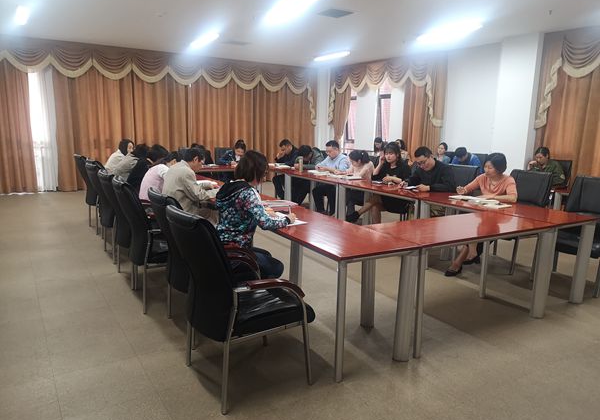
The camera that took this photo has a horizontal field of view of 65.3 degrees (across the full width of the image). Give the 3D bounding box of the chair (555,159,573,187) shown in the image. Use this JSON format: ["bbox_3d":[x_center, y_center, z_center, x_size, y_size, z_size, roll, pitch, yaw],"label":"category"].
[{"bbox_3d":[4.055,-0.312,7.874,0.720,1.030,0.600,-5,12,-31],"label":"chair"}]

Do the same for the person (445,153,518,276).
[{"bbox_3d":[1.905,0.021,4.869,0.960,1.220,0.620,-5,13,-32],"label":"person"}]

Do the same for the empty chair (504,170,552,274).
[{"bbox_3d":[2.349,0.115,5.268,0.720,1.030,0.600,-5,12,-31],"label":"empty chair"}]

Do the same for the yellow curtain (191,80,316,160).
[{"bbox_3d":[-1.099,-2.046,12.370,3.750,2.620,0.200,-5,12,-33],"label":"yellow curtain"}]

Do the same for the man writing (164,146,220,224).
[{"bbox_3d":[-0.866,0.078,4.189,0.800,1.240,0.520,-5,12,-30],"label":"man writing"}]

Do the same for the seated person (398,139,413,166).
[{"bbox_3d":[1.931,-0.701,8.793,0.750,1.210,0.500,-5,12,-30],"label":"seated person"}]

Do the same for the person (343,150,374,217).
[{"bbox_3d":[0.920,-0.304,7.011,0.780,1.180,0.500,-5,12,-31],"label":"person"}]

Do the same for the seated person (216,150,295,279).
[{"bbox_3d":[-0.313,0.225,3.367,0.800,1.270,0.520,-5,12,-30],"label":"seated person"}]

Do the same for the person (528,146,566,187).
[{"bbox_3d":[3.267,-0.247,6.408,0.800,1.230,0.550,-5,12,-30],"label":"person"}]

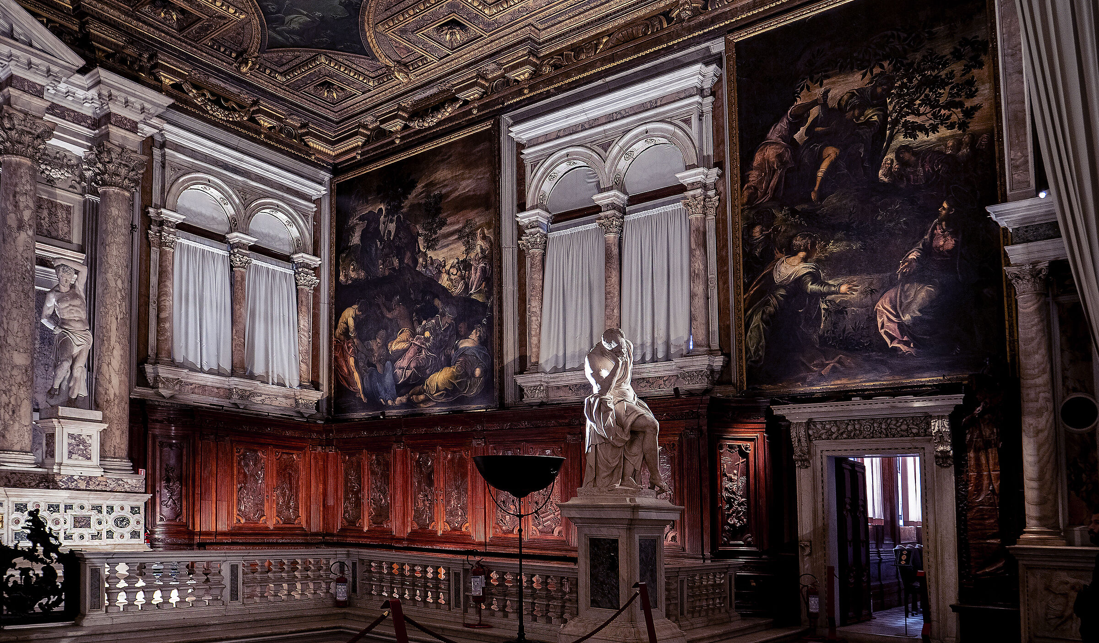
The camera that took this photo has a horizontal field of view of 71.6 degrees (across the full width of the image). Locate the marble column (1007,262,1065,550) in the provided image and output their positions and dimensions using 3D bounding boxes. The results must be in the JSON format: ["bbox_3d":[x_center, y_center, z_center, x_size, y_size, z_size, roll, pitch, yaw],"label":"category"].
[{"bbox_3d":[6.053,1.022,9.500,0.510,3.400,0.510,-5,-7,36],"label":"marble column"}]

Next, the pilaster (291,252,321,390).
[{"bbox_3d":[-5.398,-0.010,16.900,0.360,2.850,0.520,-7,-9,37],"label":"pilaster"}]

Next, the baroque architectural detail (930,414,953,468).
[{"bbox_3d":[5.324,1.621,10.350,0.240,0.720,0.200,-5,-7,36],"label":"baroque architectural detail"}]

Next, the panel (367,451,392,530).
[{"bbox_3d":[-3.592,3.574,16.100,0.680,1.660,0.100,-6,-9,36],"label":"panel"}]

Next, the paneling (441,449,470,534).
[{"bbox_3d":[-1.710,3.115,13.925,0.698,1.500,0.100,-8,-16,35],"label":"paneling"}]

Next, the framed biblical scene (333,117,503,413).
[{"bbox_3d":[-2.875,-0.904,16.200,4.850,5.500,0.180,-6,-9,36],"label":"framed biblical scene"}]

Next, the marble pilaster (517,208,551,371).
[{"bbox_3d":[-0.296,-0.592,14.200,0.450,3.060,0.450,-5,-7,36],"label":"marble pilaster"}]

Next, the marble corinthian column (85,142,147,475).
[{"bbox_3d":[-7.625,-0.234,13.400,0.730,5.700,0.730,-7,-9,37],"label":"marble corinthian column"}]

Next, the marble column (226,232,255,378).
[{"bbox_3d":[-6.328,-0.334,15.600,0.440,2.980,0.440,-5,-7,39],"label":"marble column"}]

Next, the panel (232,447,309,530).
[{"bbox_3d":[-5.638,3.347,15.350,0.100,1.551,1.721,-8,-16,35],"label":"panel"}]

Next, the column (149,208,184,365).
[{"bbox_3d":[-7.030,-0.630,13.989,0.420,2.863,0.500,-8,-16,35],"label":"column"}]

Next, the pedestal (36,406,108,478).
[{"bbox_3d":[-7.782,1.937,12.500,0.820,1.100,0.760,-7,-9,37],"label":"pedestal"}]

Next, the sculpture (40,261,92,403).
[{"bbox_3d":[-8.081,0.180,12.750,0.500,2.340,0.640,-7,-9,37],"label":"sculpture"}]

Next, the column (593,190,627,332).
[{"bbox_3d":[1.080,-0.793,13.400,0.440,2.980,0.440,-5,-7,36],"label":"column"}]

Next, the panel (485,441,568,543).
[{"bbox_3d":[-0.388,2.941,12.988,1.733,1.641,0.100,-8,-16,35],"label":"panel"}]

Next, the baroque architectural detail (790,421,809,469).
[{"bbox_3d":[3.744,1.850,11.400,0.230,0.710,0.200,-5,-7,36],"label":"baroque architectural detail"}]

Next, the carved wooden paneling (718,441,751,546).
[{"bbox_3d":[2.643,2.466,10.860,0.502,1.457,0.100,-8,-16,35],"label":"carved wooden paneling"}]

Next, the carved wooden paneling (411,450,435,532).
[{"bbox_3d":[-2.551,3.418,15.400,0.660,1.620,0.100,-6,-9,36],"label":"carved wooden paneling"}]

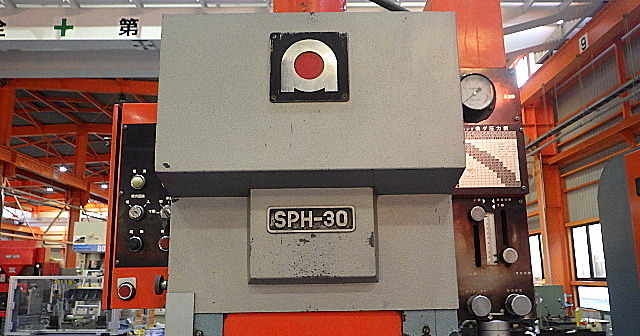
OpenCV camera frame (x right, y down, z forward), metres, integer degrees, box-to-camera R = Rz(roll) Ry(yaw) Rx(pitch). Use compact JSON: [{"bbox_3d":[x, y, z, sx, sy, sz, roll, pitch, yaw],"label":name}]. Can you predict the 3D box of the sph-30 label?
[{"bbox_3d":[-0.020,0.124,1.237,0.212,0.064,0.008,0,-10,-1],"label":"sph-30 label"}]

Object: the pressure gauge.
[{"bbox_3d":[0.392,-0.180,1.331,0.100,0.104,0.055,0,-10,-1],"label":"pressure gauge"}]

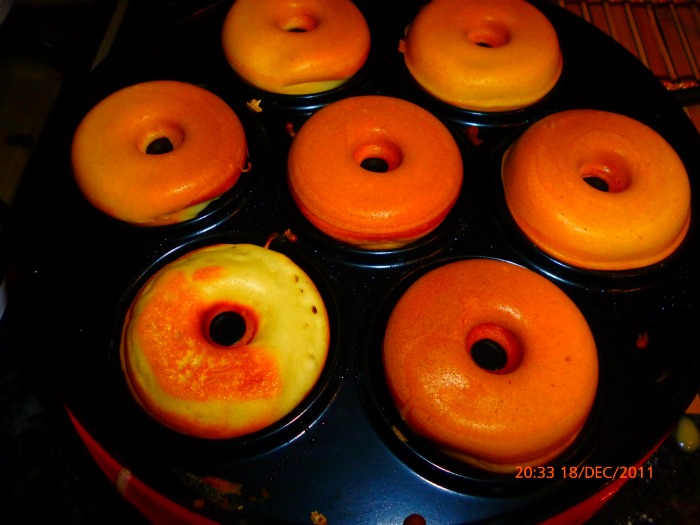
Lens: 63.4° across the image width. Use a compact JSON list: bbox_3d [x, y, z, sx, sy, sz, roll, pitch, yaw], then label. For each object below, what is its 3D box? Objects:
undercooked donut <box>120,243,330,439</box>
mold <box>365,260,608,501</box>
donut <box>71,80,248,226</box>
[{"bbox_3d":[-0.043,0.025,0.201,0.073,0.028,0.073,1,60,-1],"label":"undercooked donut"},{"bbox_3d":[0.046,0.040,0.204,0.086,0.019,0.086,1,60,-1],"label":"mold"},{"bbox_3d":[-0.081,-0.048,0.243,0.073,0.028,0.073,1,60,-1],"label":"donut"}]

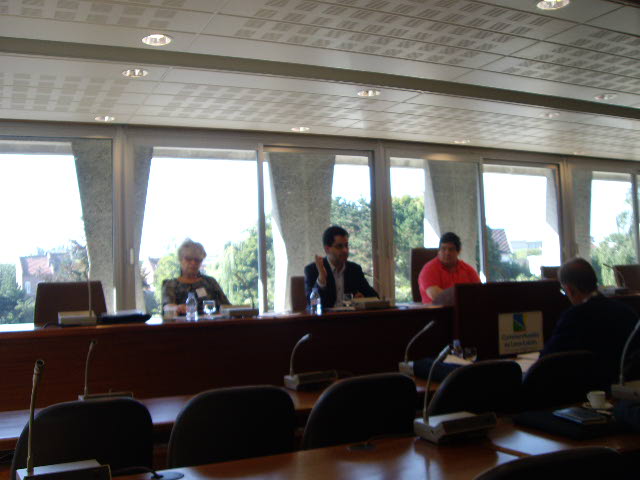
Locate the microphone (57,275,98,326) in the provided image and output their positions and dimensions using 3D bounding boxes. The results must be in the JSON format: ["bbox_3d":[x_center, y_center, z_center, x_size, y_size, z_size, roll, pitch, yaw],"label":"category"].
[{"bbox_3d":[-1.443,0.354,4.192,0.210,0.290,0.200,-1,-2,-24],"label":"microphone"}]

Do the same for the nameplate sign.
[{"bbox_3d":[1.486,0.680,5.171,0.440,0.305,0.020,0,-2,-26],"label":"nameplate sign"}]

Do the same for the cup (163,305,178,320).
[{"bbox_3d":[-0.930,0.448,4.383,0.082,0.090,0.082,-1,-2,-24],"label":"cup"}]

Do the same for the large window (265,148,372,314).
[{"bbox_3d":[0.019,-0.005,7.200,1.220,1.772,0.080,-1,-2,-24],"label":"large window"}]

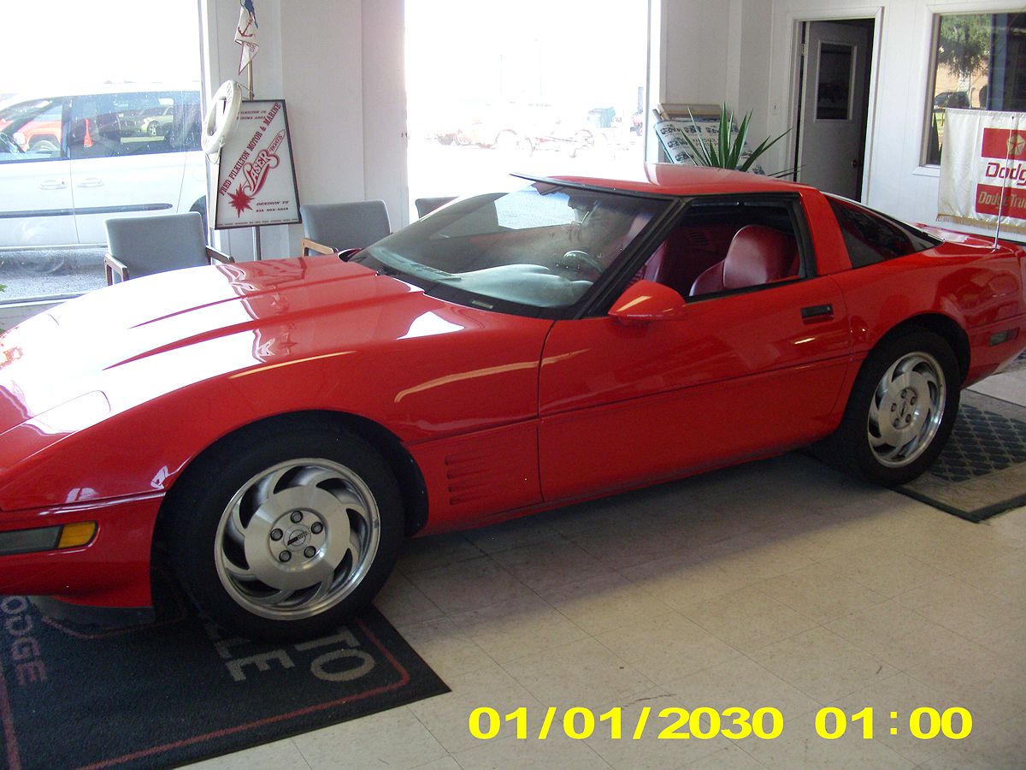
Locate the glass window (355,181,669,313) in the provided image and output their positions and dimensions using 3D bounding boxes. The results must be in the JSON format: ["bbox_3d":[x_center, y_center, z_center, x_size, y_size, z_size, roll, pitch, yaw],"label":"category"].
[{"bbox_3d":[-0.105,-0.536,4.105,0.850,0.140,1.460,-36,30,-20],"label":"glass window"}]

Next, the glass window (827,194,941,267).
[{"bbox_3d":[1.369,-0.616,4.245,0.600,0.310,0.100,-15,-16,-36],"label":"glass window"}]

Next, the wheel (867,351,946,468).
[{"bbox_3d":[1.458,0.077,4.323,0.462,0.462,0.150,-9,19,-31],"label":"wheel"}]

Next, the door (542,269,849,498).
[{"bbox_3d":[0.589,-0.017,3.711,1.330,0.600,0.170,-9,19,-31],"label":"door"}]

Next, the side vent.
[{"bbox_3d":[-0.117,0.252,3.246,0.200,0.165,0.040,-9,19,-31],"label":"side vent"}]

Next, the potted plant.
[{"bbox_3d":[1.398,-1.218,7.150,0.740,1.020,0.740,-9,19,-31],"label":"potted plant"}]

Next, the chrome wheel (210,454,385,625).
[{"bbox_3d":[-0.607,0.401,3.086,0.462,0.462,0.150,-7,18,-26],"label":"chrome wheel"}]

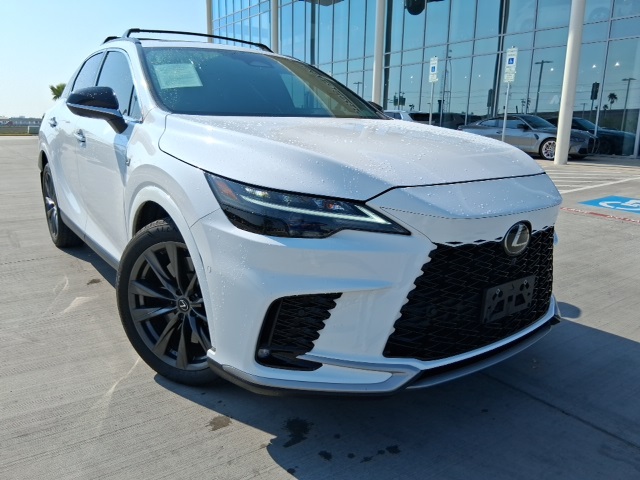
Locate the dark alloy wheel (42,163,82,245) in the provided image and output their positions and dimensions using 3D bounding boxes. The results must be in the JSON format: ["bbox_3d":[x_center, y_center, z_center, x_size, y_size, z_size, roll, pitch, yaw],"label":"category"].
[{"bbox_3d":[-2.273,-0.307,4.270,0.250,0.755,0.760,-9,17,-37],"label":"dark alloy wheel"}]

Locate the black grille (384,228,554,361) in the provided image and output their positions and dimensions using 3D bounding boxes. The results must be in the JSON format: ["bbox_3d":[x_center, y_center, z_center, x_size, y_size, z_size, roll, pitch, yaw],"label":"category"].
[{"bbox_3d":[0.677,0.174,1.871,1.020,0.450,0.170,-9,17,-37],"label":"black grille"}]

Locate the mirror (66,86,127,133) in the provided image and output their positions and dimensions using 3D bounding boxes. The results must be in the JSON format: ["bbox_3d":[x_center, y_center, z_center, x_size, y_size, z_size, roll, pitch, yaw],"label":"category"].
[{"bbox_3d":[-1.132,-0.659,2.442,0.265,0.235,0.200,-9,17,-37],"label":"mirror"}]

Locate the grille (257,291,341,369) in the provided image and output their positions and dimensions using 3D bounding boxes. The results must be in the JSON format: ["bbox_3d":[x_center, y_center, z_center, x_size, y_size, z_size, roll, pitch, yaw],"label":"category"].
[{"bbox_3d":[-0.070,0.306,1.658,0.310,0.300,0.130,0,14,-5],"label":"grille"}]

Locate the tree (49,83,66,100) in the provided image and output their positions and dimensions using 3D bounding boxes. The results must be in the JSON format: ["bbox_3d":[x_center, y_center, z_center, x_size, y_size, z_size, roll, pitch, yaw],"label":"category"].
[{"bbox_3d":[-25.260,-13.053,47.094,2.500,4.520,2.500,1,14,0],"label":"tree"}]

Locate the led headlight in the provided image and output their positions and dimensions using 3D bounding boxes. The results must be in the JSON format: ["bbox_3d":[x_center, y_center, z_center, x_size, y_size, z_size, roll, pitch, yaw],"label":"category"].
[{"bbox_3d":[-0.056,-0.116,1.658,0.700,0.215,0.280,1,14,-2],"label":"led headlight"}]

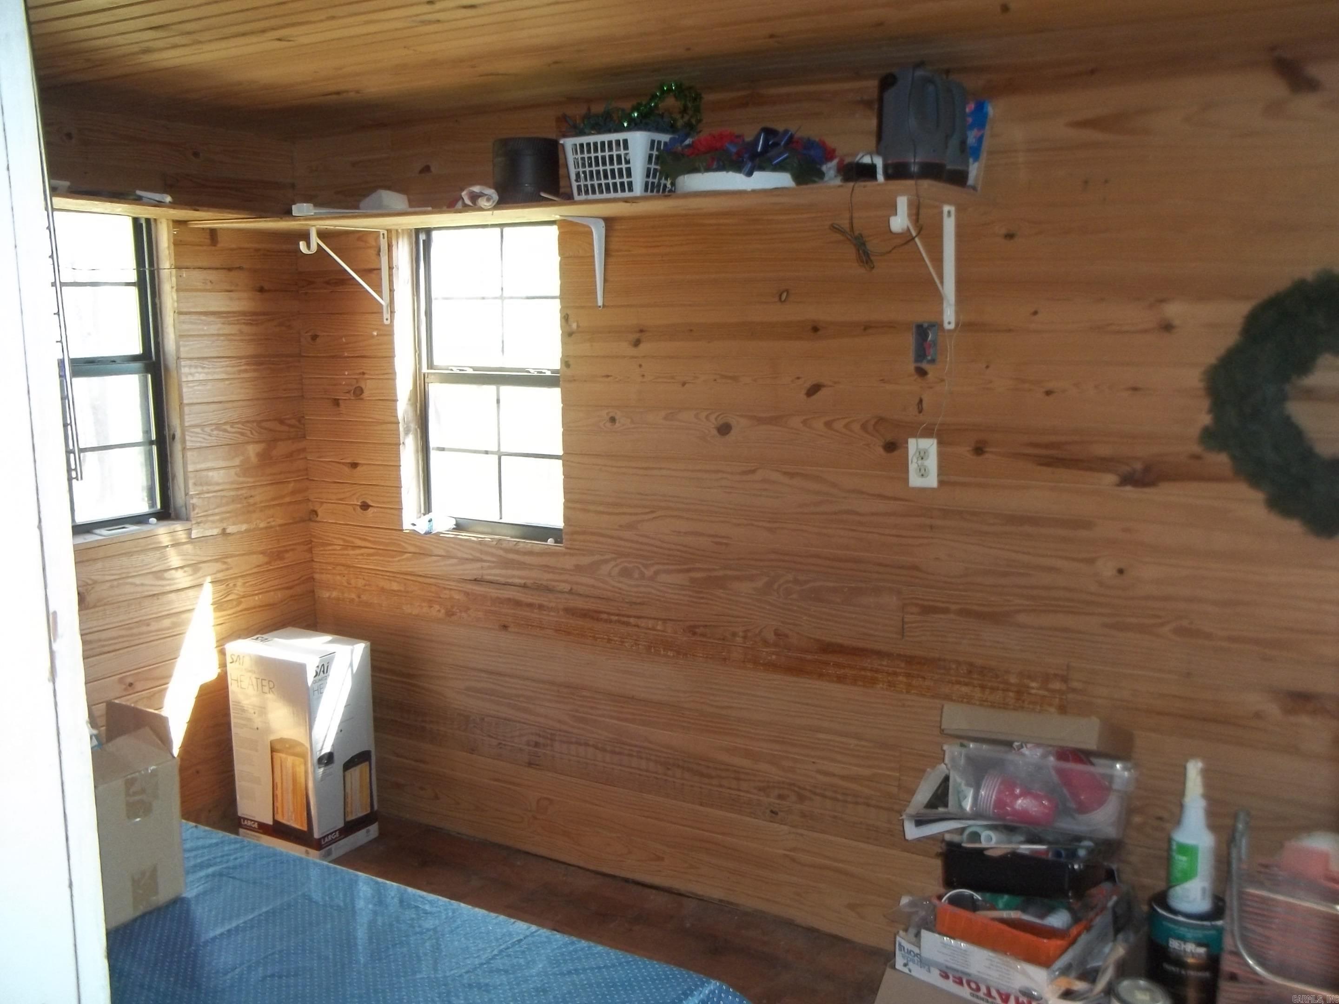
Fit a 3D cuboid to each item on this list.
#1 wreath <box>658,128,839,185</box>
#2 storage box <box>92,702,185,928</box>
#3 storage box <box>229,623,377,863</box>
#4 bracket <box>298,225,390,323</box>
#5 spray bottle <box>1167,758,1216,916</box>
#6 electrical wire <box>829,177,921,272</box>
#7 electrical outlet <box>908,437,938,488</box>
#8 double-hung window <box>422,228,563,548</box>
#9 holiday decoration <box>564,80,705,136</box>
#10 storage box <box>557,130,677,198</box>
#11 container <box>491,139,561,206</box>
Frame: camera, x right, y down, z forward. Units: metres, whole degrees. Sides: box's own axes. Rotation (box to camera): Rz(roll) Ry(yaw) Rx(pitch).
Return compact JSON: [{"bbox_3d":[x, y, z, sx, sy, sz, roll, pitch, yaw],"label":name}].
[{"bbox_3d":[0.176,-0.744,2.809,0.410,0.142,0.290,5,10,31],"label":"wreath"},{"bbox_3d":[-0.825,0.450,1.860,0.163,0.272,0.132,5,10,31],"label":"storage box"},{"bbox_3d":[-1.087,0.716,3.798,0.336,0.597,0.245,5,10,31],"label":"storage box"},{"bbox_3d":[-0.912,-0.636,3.586,0.030,0.268,0.325,5,10,31],"label":"bracket"},{"bbox_3d":[0.825,0.523,2.023,0.066,0.250,0.078,3,9,23],"label":"spray bottle"},{"bbox_3d":[0.405,-0.547,2.516,0.195,0.180,0.060,5,10,31],"label":"electrical wire"},{"bbox_3d":[0.582,-0.089,2.938,0.070,0.114,0.010,5,10,31],"label":"electrical outlet"},{"bbox_3d":[-0.487,-0.347,3.695,0.605,0.910,0.070,5,10,31],"label":"double-hung window"},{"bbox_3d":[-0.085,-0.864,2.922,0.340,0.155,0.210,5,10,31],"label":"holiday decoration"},{"bbox_3d":[-0.088,-0.762,2.946,0.222,0.138,0.245,6,10,35],"label":"storage box"},{"bbox_3d":[-0.346,-0.797,3.112,0.163,0.160,0.163,0,9,0],"label":"container"}]

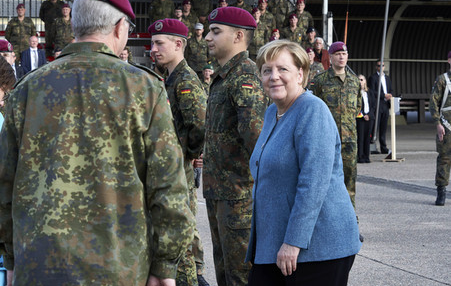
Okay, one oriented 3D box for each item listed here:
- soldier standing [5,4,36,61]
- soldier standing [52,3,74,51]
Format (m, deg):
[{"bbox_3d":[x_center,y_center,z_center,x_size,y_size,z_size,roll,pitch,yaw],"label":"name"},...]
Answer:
[{"bbox_3d":[-3.874,-1.711,16.670,0.560,1.830,0.340,-1,4,-8],"label":"soldier standing"},{"bbox_3d":[-3.040,-1.727,16.770,0.540,1.830,0.340,-1,5,-12],"label":"soldier standing"}]

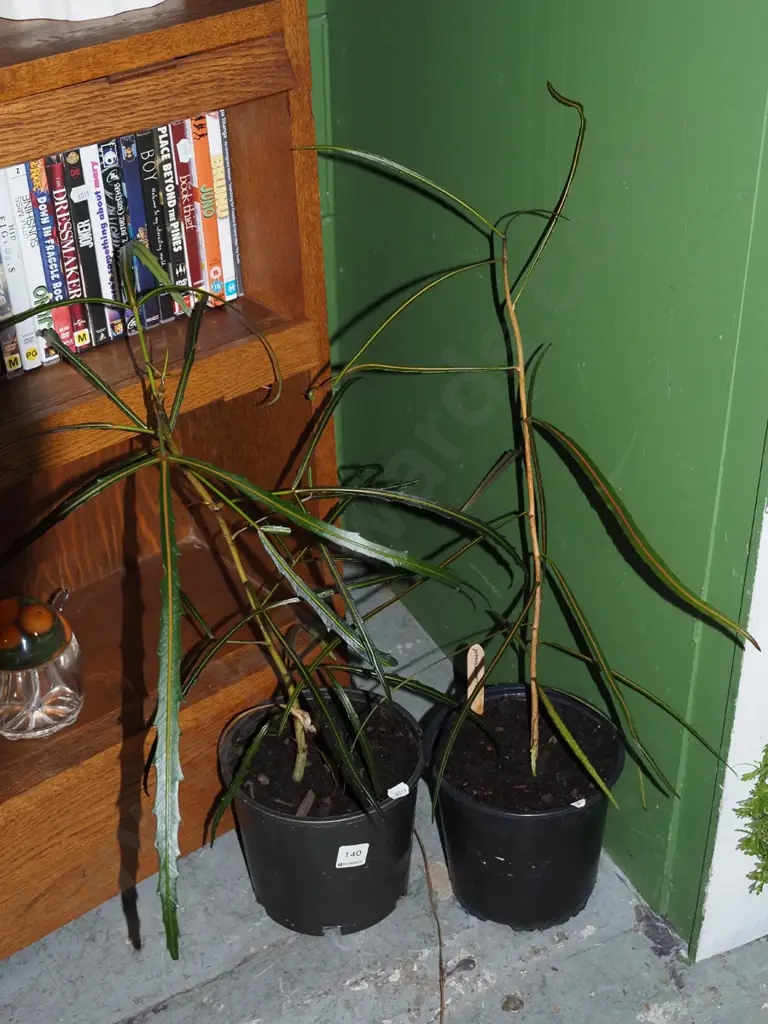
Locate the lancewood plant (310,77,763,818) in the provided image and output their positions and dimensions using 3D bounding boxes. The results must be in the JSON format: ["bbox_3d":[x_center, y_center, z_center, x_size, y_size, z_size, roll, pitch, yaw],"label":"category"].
[{"bbox_3d":[0.114,0.007,1.315,0.280,0.660,0.470,-16,37,-20],"label":"lancewood plant"}]

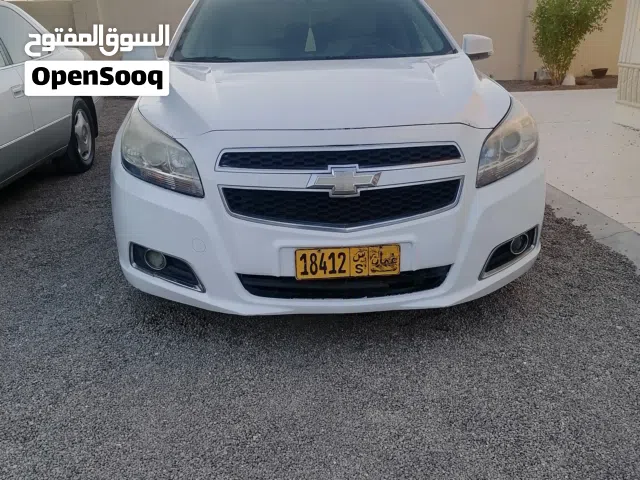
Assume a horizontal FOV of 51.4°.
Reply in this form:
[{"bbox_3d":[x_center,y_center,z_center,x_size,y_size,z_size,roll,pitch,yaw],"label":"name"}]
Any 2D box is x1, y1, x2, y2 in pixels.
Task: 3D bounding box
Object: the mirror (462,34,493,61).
[{"bbox_3d":[0.894,-1.100,3.787,0.190,0.150,0.140,-2,17,-4],"label":"mirror"}]

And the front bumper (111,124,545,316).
[{"bbox_3d":[0.070,-0.111,2.513,1.780,0.645,0.550,-2,17,-4],"label":"front bumper"}]

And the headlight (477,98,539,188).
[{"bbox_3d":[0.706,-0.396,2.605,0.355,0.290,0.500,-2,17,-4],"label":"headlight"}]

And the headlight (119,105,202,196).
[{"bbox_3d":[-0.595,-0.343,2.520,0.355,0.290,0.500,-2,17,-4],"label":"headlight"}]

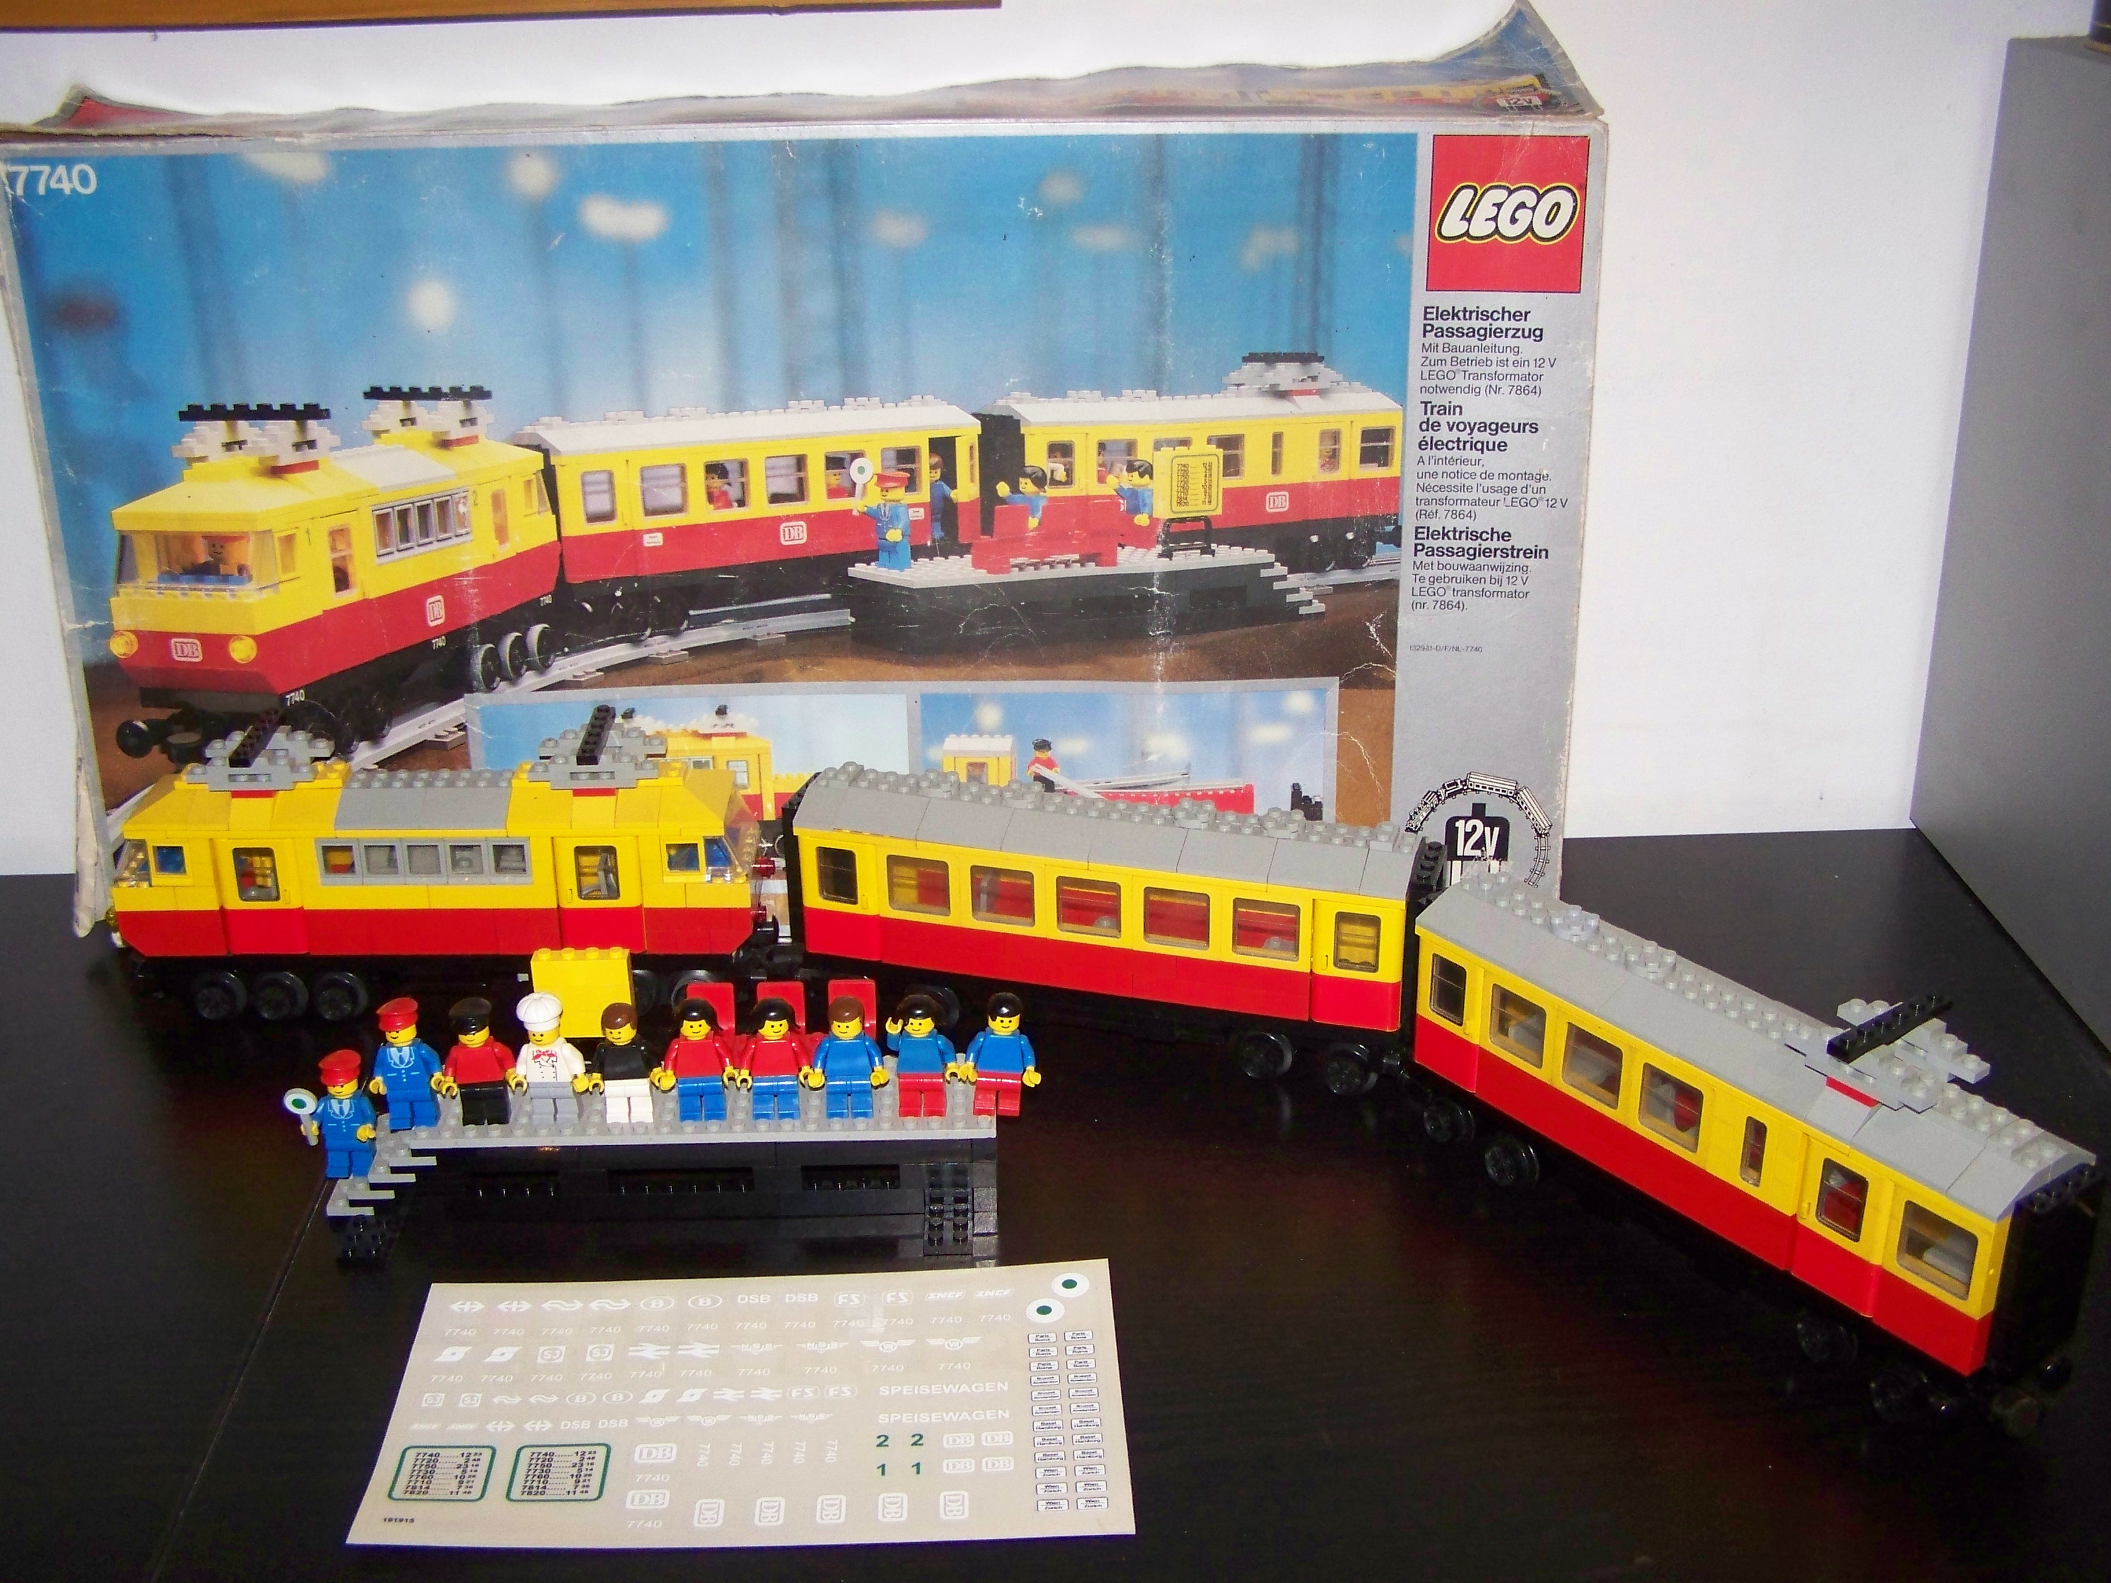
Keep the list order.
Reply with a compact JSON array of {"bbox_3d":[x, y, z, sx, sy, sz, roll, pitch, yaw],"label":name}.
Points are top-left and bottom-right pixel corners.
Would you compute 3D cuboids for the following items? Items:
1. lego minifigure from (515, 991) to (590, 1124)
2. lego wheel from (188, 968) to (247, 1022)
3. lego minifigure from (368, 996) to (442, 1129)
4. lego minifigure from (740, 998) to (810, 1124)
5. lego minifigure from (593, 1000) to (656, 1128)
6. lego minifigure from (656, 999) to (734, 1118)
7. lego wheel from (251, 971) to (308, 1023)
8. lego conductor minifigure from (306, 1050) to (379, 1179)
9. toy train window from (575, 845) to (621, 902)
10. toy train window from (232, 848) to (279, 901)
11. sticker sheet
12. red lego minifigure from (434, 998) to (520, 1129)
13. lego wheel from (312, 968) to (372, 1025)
[{"bbox_3d":[-0.166,0.088,0.763,0.025,0.047,0.015,0,23,0],"label":"lego minifigure"},{"bbox_3d":[-0.323,0.080,0.894,0.020,0.020,0.008,0,23,0],"label":"lego wheel"},{"bbox_3d":[-0.212,0.089,0.761,0.025,0.045,0.015,-4,23,-8],"label":"lego minifigure"},{"bbox_3d":[-0.092,0.088,0.757,0.025,0.042,0.015,-1,24,0],"label":"lego minifigure"},{"bbox_3d":[-0.140,0.089,0.757,0.025,0.042,0.015,-1,24,0],"label":"lego minifigure"},{"bbox_3d":[-0.117,0.089,0.765,0.025,0.043,0.015,-2,23,-4],"label":"lego minifigure"},{"bbox_3d":[-0.299,0.080,0.894,0.020,0.020,0.008,0,23,0],"label":"lego wheel"},{"bbox_3d":[-0.233,0.108,0.765,0.025,0.043,0.015,-1,24,0],"label":"lego conductor minifigure"},{"bbox_3d":[-0.172,0.031,0.870,0.016,0.022,0.004,0,23,0],"label":"toy train window"},{"bbox_3d":[-0.300,0.031,0.870,0.016,0.022,0.004,0,23,0],"label":"toy train window"},{"bbox_3d":[-0.088,0.178,0.683,0.214,0.003,0.119,-1,24,0],"label":"sticker sheet"},{"bbox_3d":[-0.187,0.090,0.757,0.025,0.043,0.015,-1,24,0],"label":"red lego minifigure"},{"bbox_3d":[-0.275,0.079,0.892,0.018,0.018,0.008,0,24,2],"label":"lego wheel"}]

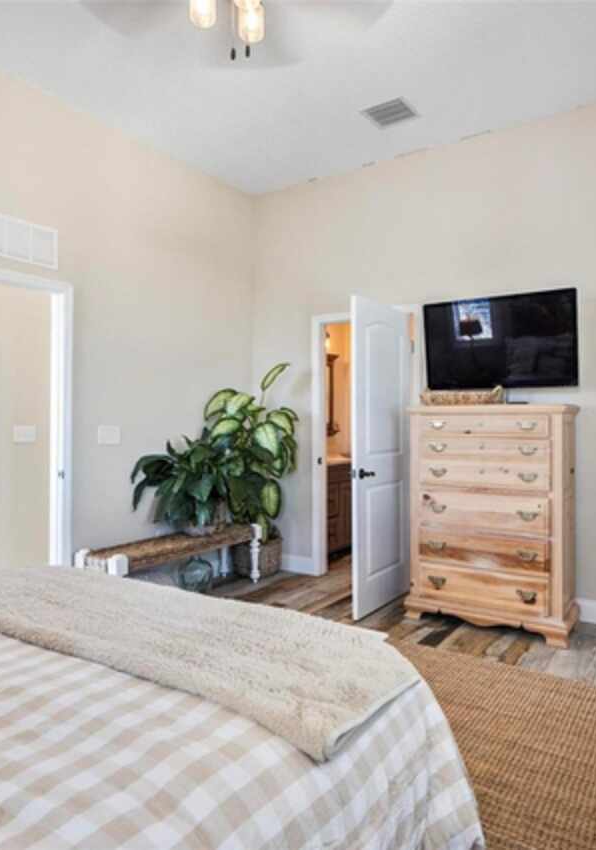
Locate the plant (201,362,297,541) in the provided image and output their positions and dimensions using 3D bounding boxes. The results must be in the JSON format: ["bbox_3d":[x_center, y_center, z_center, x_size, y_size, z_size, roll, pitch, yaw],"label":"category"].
[{"bbox_3d":[-0.311,0.232,4.431,0.580,1.450,0.650,0,0,32],"label":"plant"}]

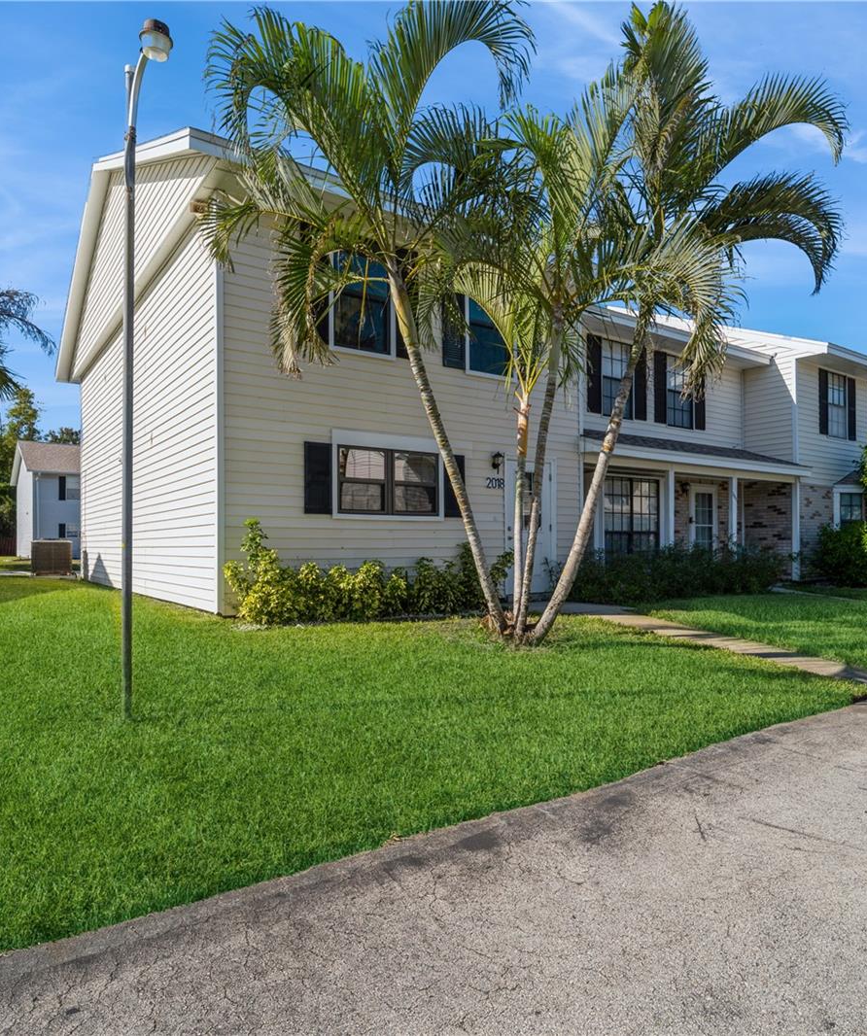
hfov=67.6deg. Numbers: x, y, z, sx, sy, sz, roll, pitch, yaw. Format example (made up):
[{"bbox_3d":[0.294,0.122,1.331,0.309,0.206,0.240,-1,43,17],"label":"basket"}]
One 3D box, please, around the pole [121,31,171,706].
[{"bbox_3d":[-1.993,-1.013,4.510,0.450,4.830,0.220,-1,-2,30],"label":"pole"}]

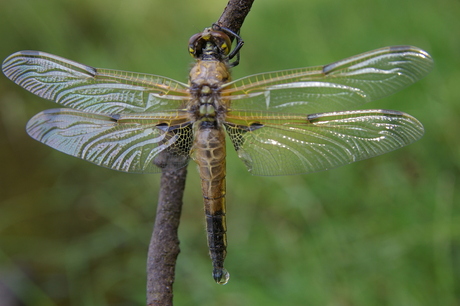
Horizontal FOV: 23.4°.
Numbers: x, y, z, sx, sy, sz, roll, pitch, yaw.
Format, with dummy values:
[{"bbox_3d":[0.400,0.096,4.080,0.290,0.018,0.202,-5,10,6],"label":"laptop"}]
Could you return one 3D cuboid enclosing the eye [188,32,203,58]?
[{"bbox_3d":[-0.006,-0.020,0.203,0.003,0.004,0.005,-8,-19,9],"label":"eye"}]

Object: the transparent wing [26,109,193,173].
[{"bbox_3d":[-0.023,-0.002,0.209,0.036,0.012,0.004,0,0,25],"label":"transparent wing"}]

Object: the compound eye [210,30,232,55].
[{"bbox_3d":[-0.002,-0.020,0.202,0.004,0.004,0.005,-8,-19,9],"label":"compound eye"}]

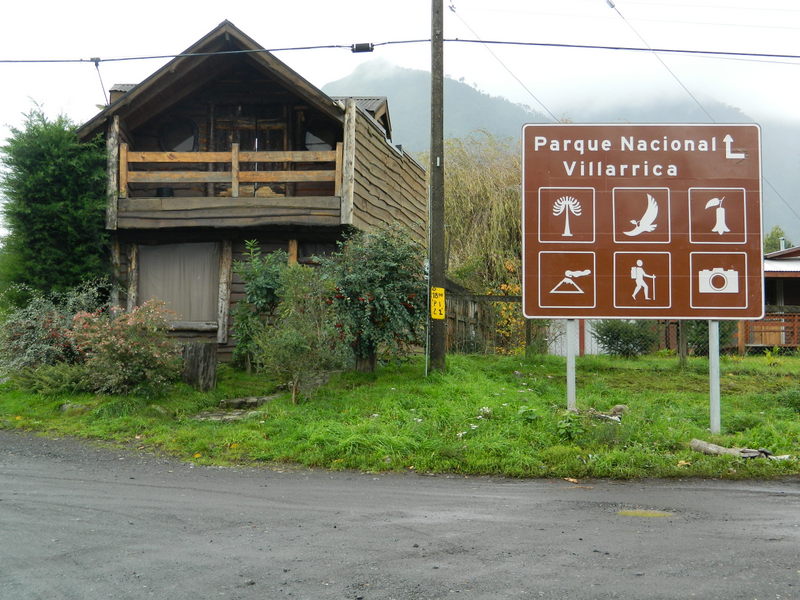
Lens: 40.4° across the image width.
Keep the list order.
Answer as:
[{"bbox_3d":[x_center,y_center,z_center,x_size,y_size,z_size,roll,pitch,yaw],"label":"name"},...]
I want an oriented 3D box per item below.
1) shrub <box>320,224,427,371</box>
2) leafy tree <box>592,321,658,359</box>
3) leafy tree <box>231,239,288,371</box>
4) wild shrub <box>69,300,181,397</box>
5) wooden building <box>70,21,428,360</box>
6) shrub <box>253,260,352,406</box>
[{"bbox_3d":[-0.437,-0.009,18.600,1.730,2.450,1.640,0,-2,0],"label":"shrub"},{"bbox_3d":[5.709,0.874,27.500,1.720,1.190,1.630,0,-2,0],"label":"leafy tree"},{"bbox_3d":[-2.561,0.137,19.800,1.030,2.320,0.970,0,-2,0],"label":"leafy tree"},{"bbox_3d":[-4.540,0.783,17.900,1.790,1.580,1.700,0,-2,0],"label":"wild shrub"},{"bbox_3d":[-3.033,-2.028,25.539,5.700,6.700,8.200,0,-2,9],"label":"wooden building"},{"bbox_3d":[-1.521,0.497,16.600,1.420,2.100,1.350,0,-2,0],"label":"shrub"}]

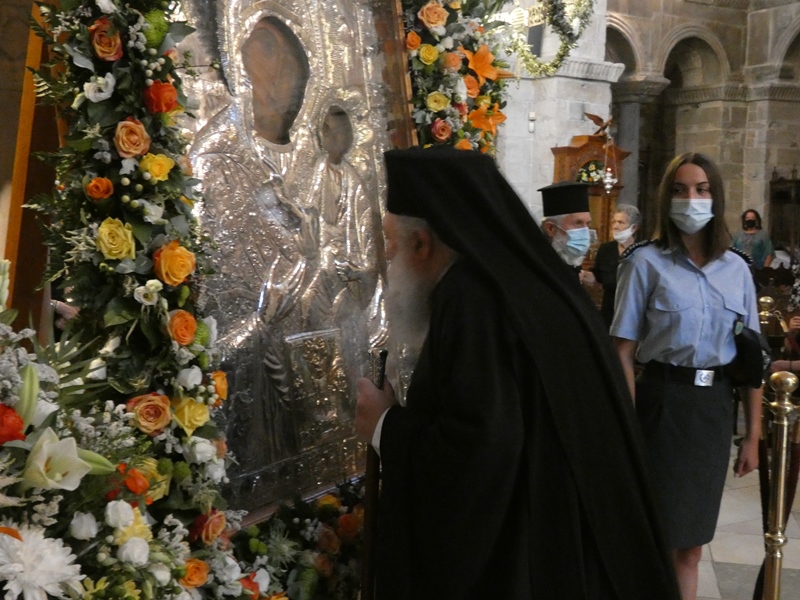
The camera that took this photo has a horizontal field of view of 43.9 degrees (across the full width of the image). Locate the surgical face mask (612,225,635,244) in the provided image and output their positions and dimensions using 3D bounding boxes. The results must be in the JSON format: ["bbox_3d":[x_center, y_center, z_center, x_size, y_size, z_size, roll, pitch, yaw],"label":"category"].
[{"bbox_3d":[1.383,-0.408,6.150,0.085,0.110,0.130,-3,6,-28],"label":"surgical face mask"}]

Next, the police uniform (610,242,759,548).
[{"bbox_3d":[0.847,0.290,2.960,0.430,0.920,0.270,0,5,-3],"label":"police uniform"}]

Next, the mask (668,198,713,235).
[{"bbox_3d":[0.842,-0.241,2.870,0.130,0.105,0.080,1,5,16],"label":"mask"}]

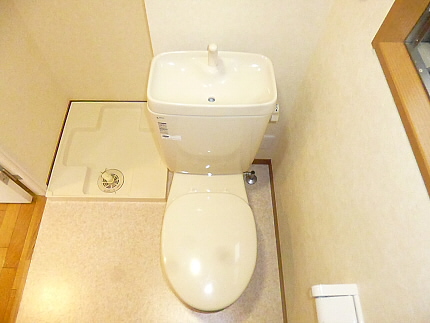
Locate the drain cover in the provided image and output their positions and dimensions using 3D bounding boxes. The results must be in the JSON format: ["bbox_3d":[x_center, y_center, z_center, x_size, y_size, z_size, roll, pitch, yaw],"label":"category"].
[{"bbox_3d":[-0.595,0.102,1.694,0.147,0.045,0.147,1,65,-3],"label":"drain cover"}]

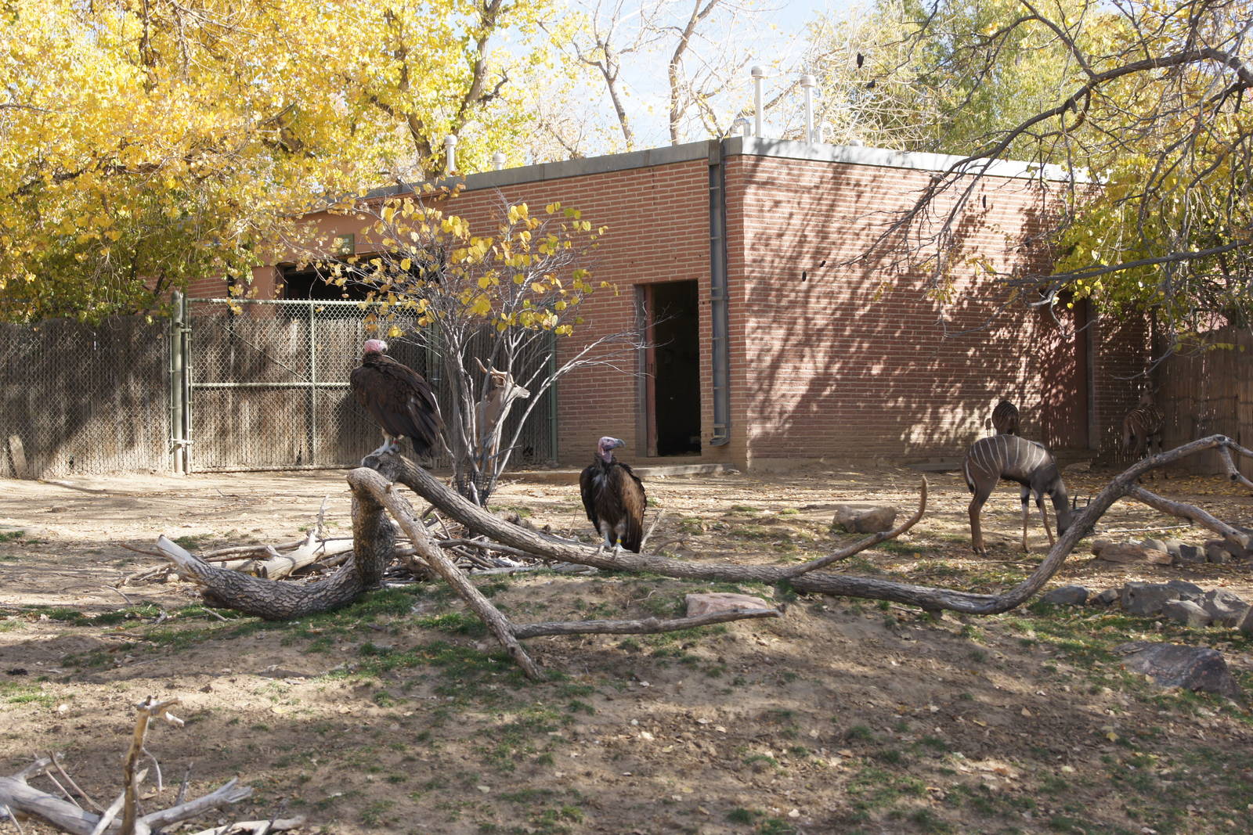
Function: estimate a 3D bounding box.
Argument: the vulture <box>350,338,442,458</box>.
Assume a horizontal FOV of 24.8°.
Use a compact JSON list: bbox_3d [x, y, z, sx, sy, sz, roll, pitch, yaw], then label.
[{"bbox_3d":[-1.653,-0.137,20.500,0.620,0.850,0.420,-1,-1,27],"label":"vulture"}]

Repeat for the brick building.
[{"bbox_3d":[0.268,-1.215,41.615,7.850,4.001,12.300,0,-2,-42],"label":"brick building"}]

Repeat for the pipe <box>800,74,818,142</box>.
[{"bbox_3d":[2.349,-3.887,36.589,0.210,1.000,0.210,-1,-1,0],"label":"pipe"}]

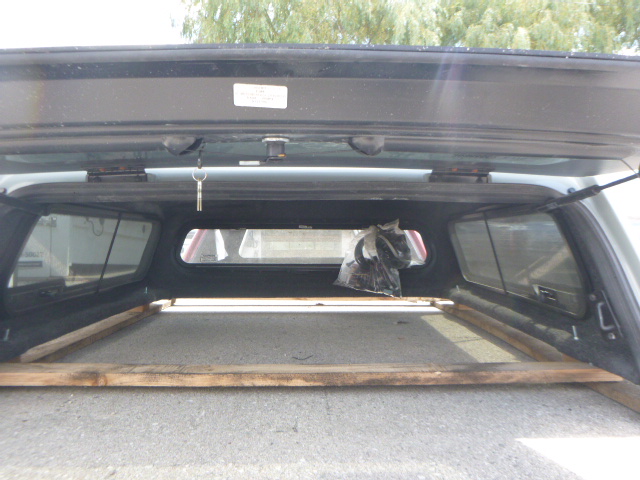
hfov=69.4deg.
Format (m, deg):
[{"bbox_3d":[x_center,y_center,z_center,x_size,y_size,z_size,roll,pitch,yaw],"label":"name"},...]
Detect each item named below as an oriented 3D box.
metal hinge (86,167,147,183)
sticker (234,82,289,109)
[{"bbox_3d":[-0.520,-0.167,1.180,0.150,0.040,0.040,-2,0,-1],"label":"metal hinge"},{"bbox_3d":[-0.103,-0.250,0.800,0.094,0.004,0.047,2,-39,-3],"label":"sticker"}]

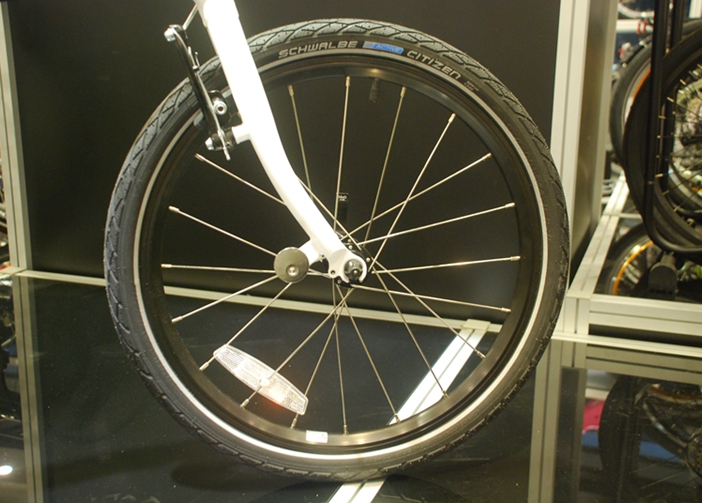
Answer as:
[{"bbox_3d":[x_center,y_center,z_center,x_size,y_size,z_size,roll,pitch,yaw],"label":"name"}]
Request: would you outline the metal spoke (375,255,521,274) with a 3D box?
[{"bbox_3d":[0.093,0.016,0.895,0.187,0.004,0.004,-5,10,0],"label":"metal spoke"}]

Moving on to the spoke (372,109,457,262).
[{"bbox_3d":[0.064,-0.061,0.849,0.004,0.191,0.004,29,-4,-12],"label":"spoke"}]

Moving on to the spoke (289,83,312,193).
[{"bbox_3d":[-0.044,-0.083,0.858,0.004,0.184,0.004,-14,19,-6],"label":"spoke"}]

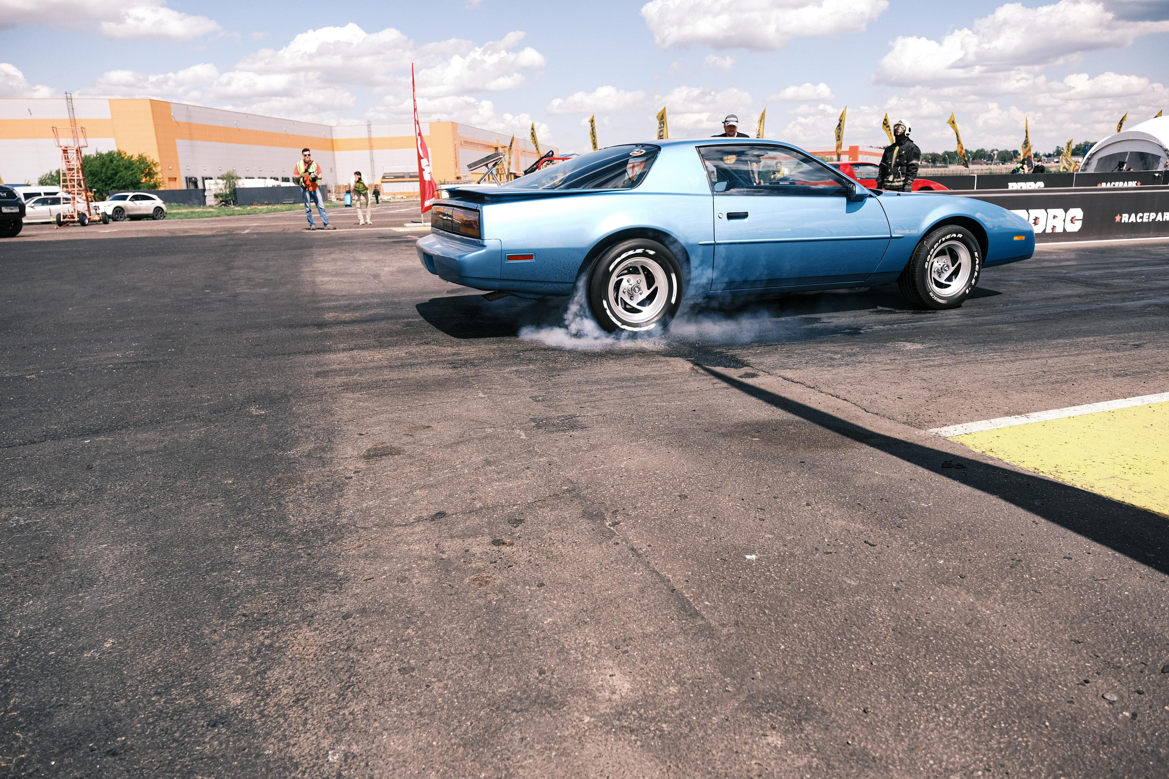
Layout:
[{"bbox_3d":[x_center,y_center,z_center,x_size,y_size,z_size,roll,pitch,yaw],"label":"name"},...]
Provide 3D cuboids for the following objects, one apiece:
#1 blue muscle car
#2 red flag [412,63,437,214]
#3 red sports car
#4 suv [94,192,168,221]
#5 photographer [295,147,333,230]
[{"bbox_3d":[1.182,-1.319,6.319,5.000,1.280,1.860,-6,16,-16],"label":"blue muscle car"},{"bbox_3d":[-3.973,-6.250,19.373,0.550,3.600,0.200,-4,15,-10],"label":"red flag"},{"bbox_3d":[6.450,-4.790,18.780,4.900,1.270,1.840,-7,16,-19],"label":"red sports car"},{"bbox_3d":[-28.619,-11.462,48.921,1.930,1.680,4.860,4,16,19],"label":"suv"},{"bbox_3d":[-6.258,-4.645,18.115,0.720,1.830,0.500,-6,16,-17],"label":"photographer"}]

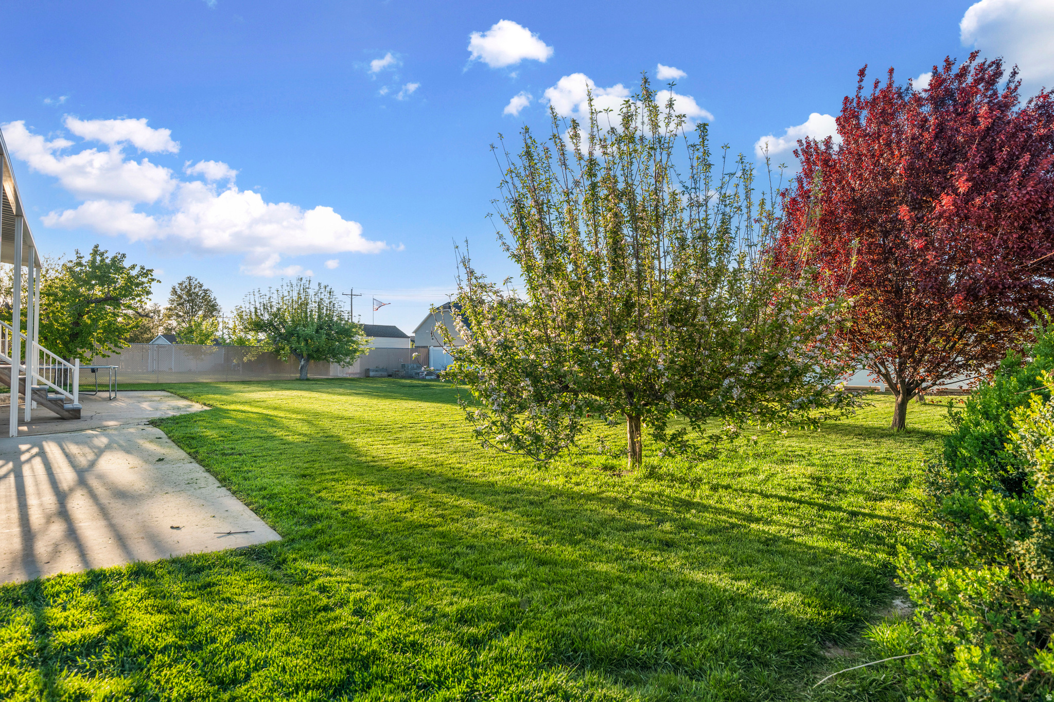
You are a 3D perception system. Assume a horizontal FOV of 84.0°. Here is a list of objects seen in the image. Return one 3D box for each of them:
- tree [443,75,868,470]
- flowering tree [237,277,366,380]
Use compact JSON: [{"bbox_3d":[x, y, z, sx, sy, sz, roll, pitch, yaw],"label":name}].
[{"bbox_3d":[1.240,-0.890,6.600,4.500,4.400,4.200,0,-1,0],"label":"tree"},{"bbox_3d":[-12.500,-1.270,32.800,7.000,5.800,6.700,0,-1,0],"label":"flowering tree"}]

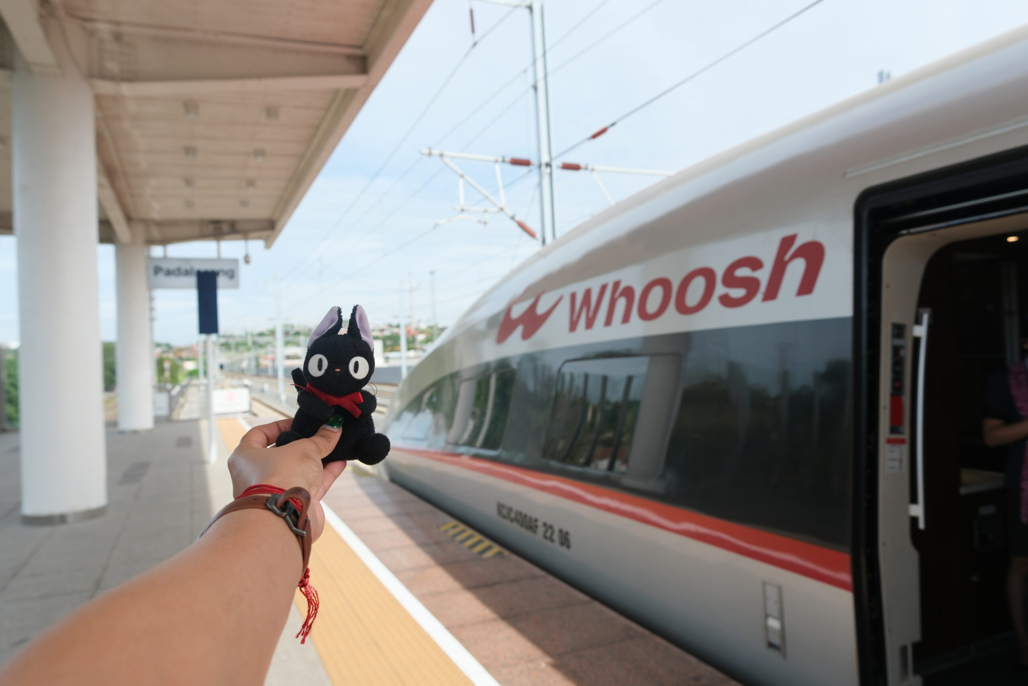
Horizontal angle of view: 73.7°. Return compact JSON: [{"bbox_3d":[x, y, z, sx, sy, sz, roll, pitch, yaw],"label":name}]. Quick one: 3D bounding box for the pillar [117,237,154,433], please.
[{"bbox_3d":[-10.022,-0.207,18.079,0.790,5.150,0.790,-2,-1,-25],"label":"pillar"}]

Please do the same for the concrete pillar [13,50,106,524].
[{"bbox_3d":[-5.144,-0.615,7.750,0.790,5.150,0.790,-2,-1,-25],"label":"concrete pillar"}]

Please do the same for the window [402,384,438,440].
[{"bbox_3d":[-1.190,0.851,8.685,0.080,0.680,1.300,10,-9,-19],"label":"window"}]

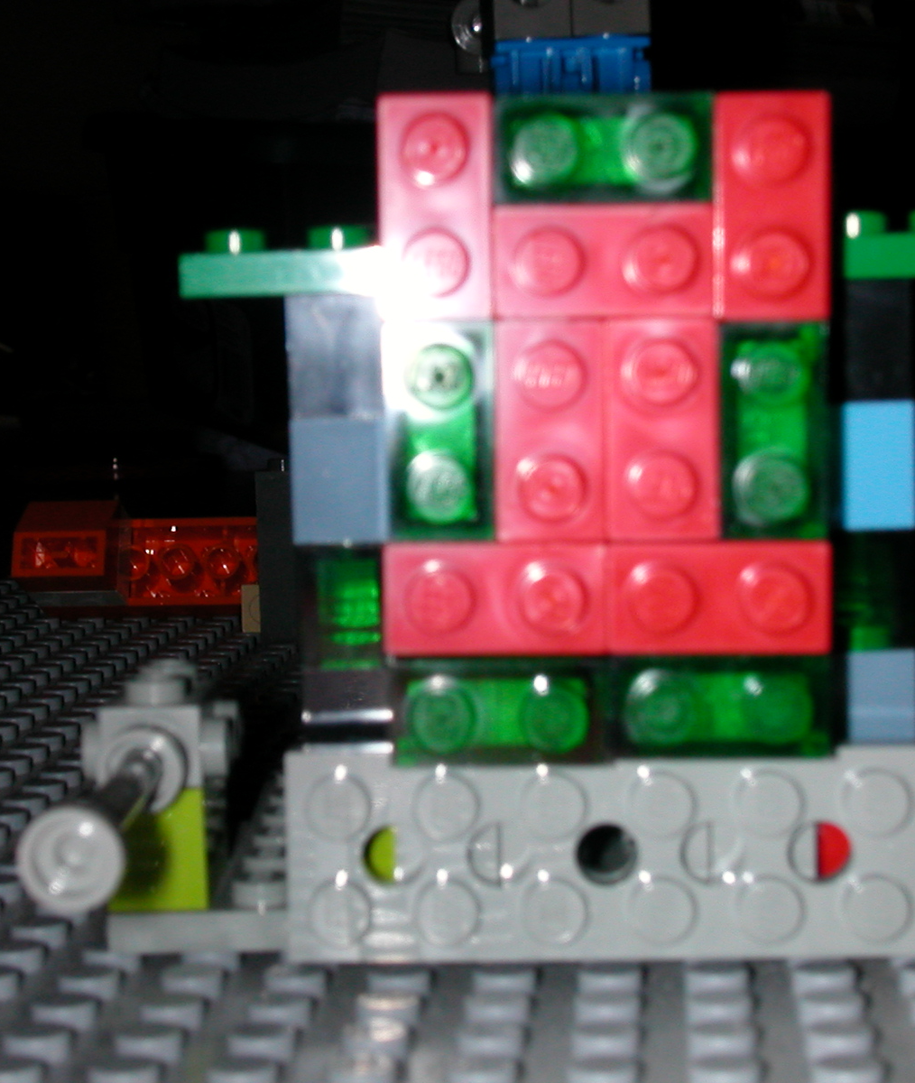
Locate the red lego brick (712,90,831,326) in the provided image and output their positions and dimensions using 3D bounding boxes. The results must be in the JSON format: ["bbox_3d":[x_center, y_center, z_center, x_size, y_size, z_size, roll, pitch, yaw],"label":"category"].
[{"bbox_3d":[0.023,-0.024,0.175,0.008,0.016,0.011,0,4,2],"label":"red lego brick"}]

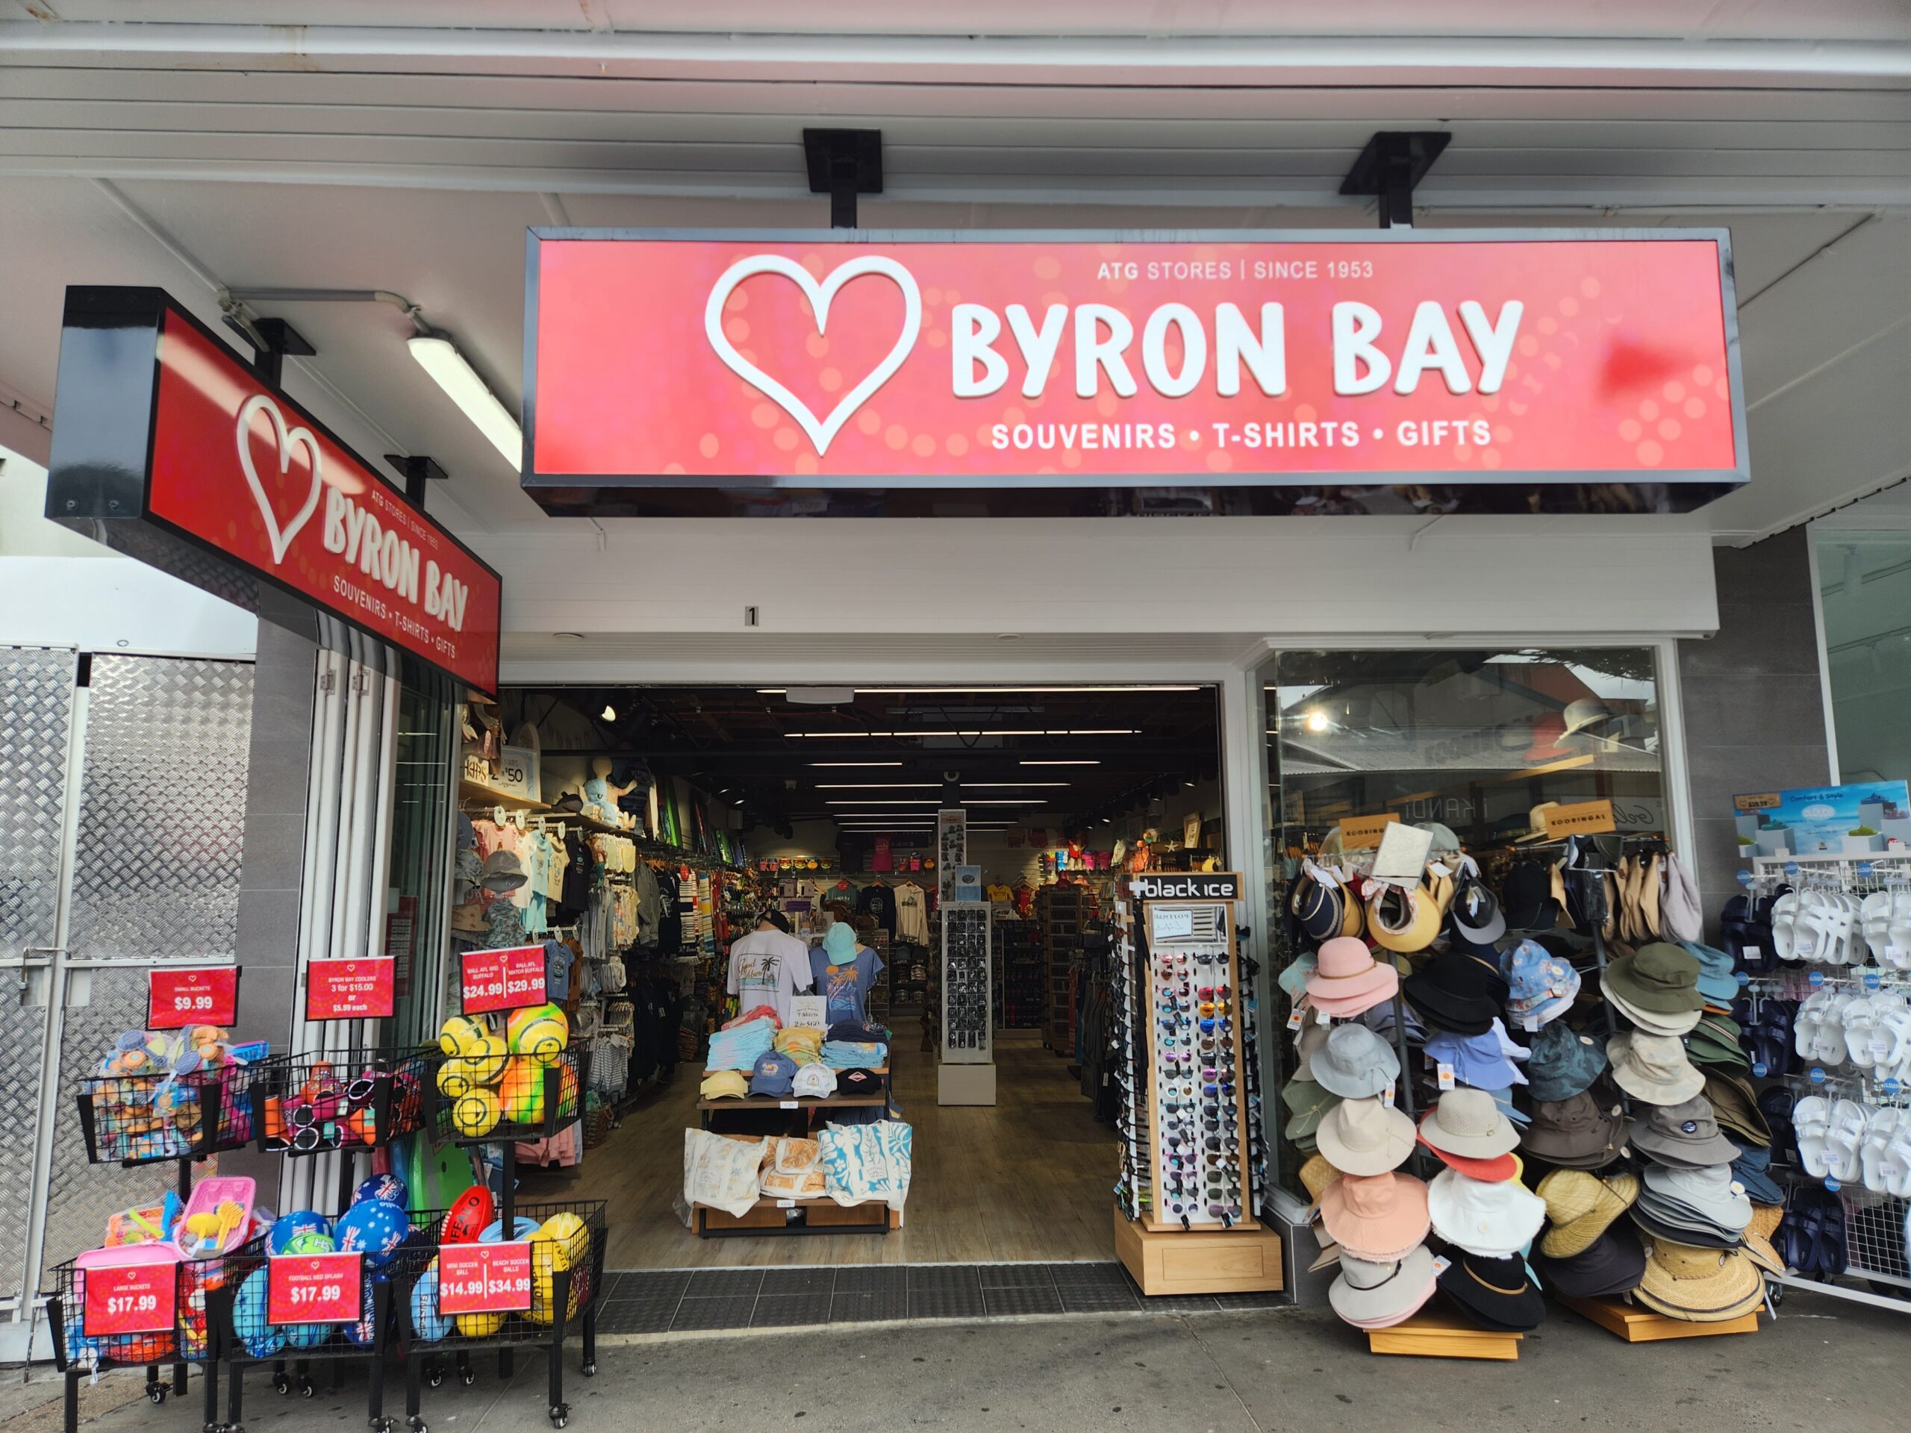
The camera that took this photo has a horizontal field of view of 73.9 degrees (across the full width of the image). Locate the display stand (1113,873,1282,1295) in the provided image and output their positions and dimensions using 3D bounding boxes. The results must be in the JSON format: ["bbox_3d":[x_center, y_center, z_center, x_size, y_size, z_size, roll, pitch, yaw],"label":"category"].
[{"bbox_3d":[1.097,1.640,5.898,0.630,1.800,0.620,0,-8,-3],"label":"display stand"}]

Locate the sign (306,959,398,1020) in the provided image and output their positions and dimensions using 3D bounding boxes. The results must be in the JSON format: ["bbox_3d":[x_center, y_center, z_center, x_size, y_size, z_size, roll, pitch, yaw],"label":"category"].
[{"bbox_3d":[-2.179,0.983,4.570,0.305,0.220,0.010,1,-8,-7],"label":"sign"}]

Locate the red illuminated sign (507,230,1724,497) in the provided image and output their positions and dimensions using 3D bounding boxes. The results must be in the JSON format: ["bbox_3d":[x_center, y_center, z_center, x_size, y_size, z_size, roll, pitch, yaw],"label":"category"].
[{"bbox_3d":[0.376,-0.736,2.742,2.530,0.555,0.212,0,-7,-1],"label":"red illuminated sign"}]

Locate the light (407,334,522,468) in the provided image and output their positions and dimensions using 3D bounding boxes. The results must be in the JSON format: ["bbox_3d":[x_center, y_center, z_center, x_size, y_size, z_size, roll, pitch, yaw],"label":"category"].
[{"bbox_3d":[-1.454,-0.940,4.085,0.130,0.085,1.270,0,-8,-3],"label":"light"}]

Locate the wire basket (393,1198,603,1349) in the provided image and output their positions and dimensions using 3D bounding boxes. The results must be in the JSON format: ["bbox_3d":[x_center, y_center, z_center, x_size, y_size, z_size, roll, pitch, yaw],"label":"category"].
[{"bbox_3d":[-1.602,1.980,4.506,0.590,0.345,0.575,0,-8,-5],"label":"wire basket"}]

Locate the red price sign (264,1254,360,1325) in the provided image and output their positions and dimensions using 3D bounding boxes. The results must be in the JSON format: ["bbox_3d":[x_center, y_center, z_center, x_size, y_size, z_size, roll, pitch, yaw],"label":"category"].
[{"bbox_3d":[-2.113,1.889,4.190,0.305,0.220,0.010,0,-8,-5],"label":"red price sign"}]

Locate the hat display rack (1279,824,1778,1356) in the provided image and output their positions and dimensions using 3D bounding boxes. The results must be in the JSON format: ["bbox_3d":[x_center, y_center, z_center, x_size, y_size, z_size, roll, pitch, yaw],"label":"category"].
[{"bbox_3d":[2.275,1.446,5.089,1.880,1.930,0.820,0,-8,-6],"label":"hat display rack"}]

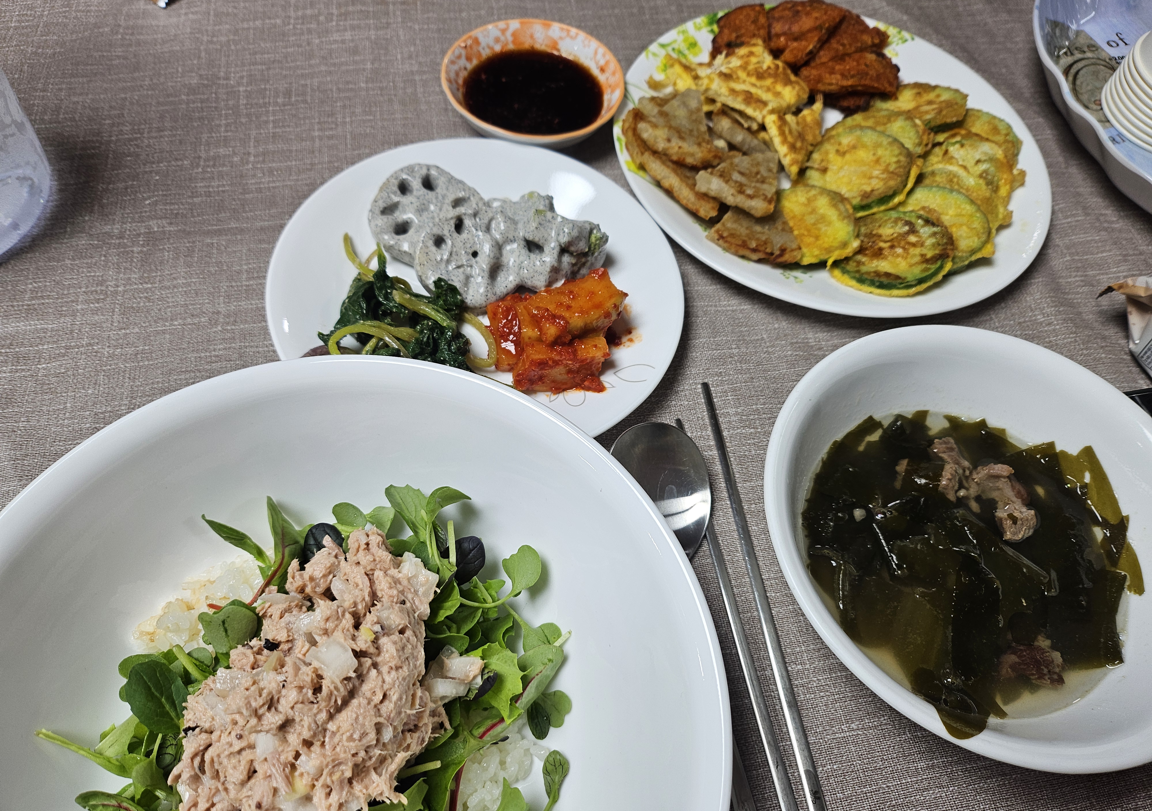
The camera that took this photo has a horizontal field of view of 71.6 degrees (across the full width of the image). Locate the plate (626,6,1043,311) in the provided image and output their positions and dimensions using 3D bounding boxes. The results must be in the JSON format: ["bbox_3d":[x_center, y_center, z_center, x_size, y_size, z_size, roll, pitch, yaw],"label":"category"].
[{"bbox_3d":[0.129,-0.128,0.407,0.216,0.022,0.216,13,59,0],"label":"plate"}]

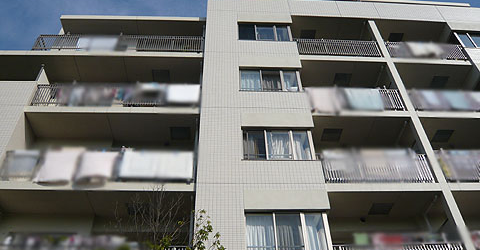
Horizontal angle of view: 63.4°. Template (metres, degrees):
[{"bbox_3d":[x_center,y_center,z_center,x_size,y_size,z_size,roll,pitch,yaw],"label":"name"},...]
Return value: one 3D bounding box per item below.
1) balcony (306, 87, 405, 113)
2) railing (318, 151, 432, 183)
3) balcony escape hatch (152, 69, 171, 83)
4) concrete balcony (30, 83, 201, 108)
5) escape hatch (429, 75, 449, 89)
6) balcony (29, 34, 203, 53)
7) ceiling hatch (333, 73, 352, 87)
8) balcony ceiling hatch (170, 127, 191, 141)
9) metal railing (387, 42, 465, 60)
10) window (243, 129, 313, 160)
[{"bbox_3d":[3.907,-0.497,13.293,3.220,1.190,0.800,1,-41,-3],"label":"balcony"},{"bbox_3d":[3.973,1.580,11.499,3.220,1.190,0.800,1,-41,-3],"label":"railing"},{"bbox_3d":[-2.983,-1.851,14.741,0.630,0.060,0.660,1,-42,-3],"label":"balcony escape hatch"},{"bbox_3d":[-4.027,-0.970,12.799,5.370,1.010,0.100,1,-41,-3],"label":"concrete balcony"},{"bbox_3d":[7.867,-1.702,15.374,0.630,0.060,0.660,1,-42,-3],"label":"escape hatch"},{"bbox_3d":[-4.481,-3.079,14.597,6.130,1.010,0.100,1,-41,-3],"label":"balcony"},{"bbox_3d":[3.975,-1.769,15.105,0.640,0.060,0.660,1,-42,-3],"label":"ceiling hatch"},{"bbox_3d":[-1.990,0.258,12.913,0.630,0.060,0.660,1,-42,-3],"label":"balcony ceiling hatch"},{"bbox_3d":[7.275,-2.888,15.209,3.000,0.970,0.070,1,-41,-3],"label":"metal railing"},{"bbox_3d":[1.146,0.597,11.721,2.120,1.130,0.120,1,-41,-3],"label":"window"}]

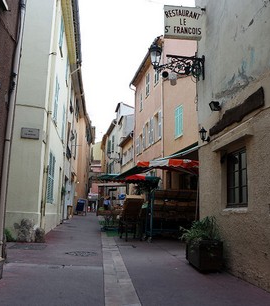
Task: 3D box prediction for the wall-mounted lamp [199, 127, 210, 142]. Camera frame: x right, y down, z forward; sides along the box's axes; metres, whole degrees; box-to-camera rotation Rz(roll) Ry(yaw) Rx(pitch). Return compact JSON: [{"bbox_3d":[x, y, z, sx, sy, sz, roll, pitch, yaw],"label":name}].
[{"bbox_3d":[1.504,-0.386,6.600,0.220,0.340,0.175,2,-11,-6],"label":"wall-mounted lamp"}]

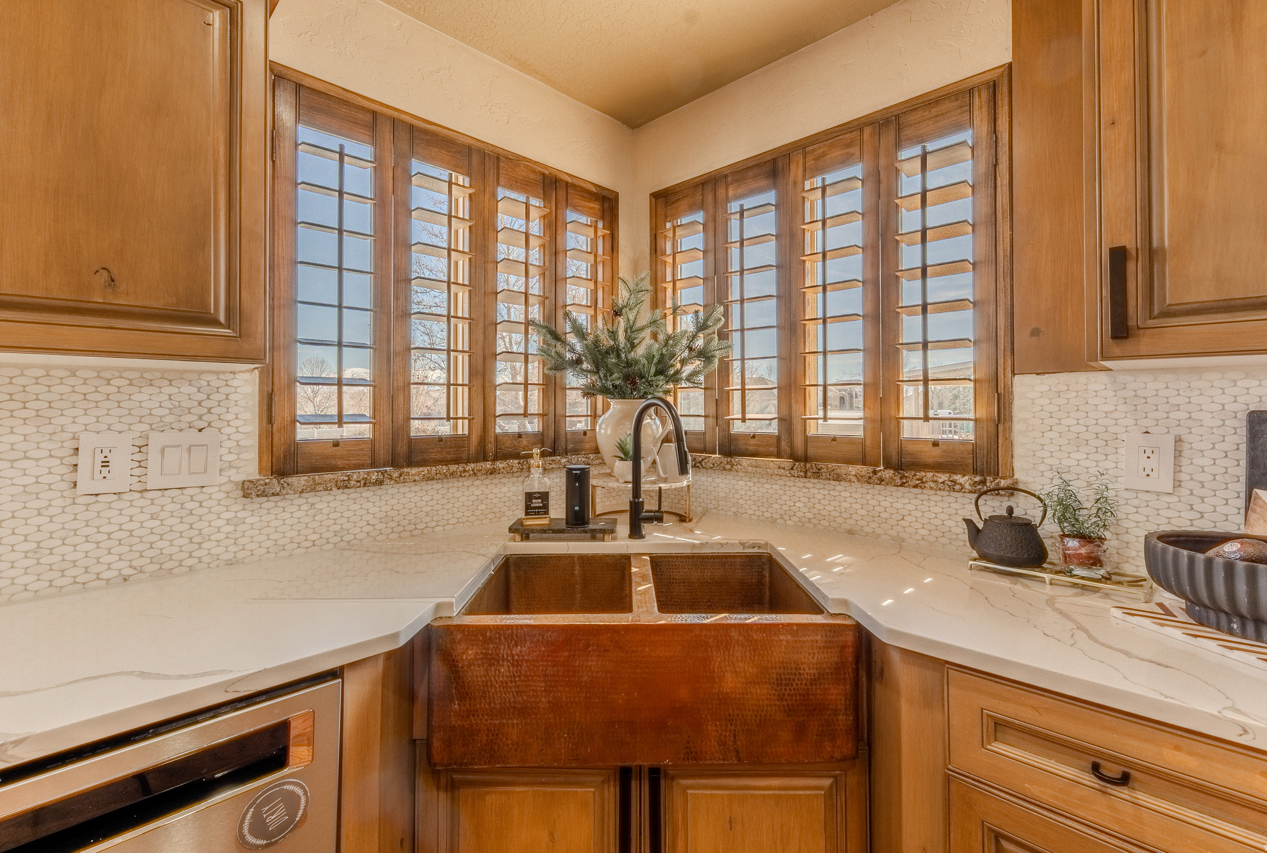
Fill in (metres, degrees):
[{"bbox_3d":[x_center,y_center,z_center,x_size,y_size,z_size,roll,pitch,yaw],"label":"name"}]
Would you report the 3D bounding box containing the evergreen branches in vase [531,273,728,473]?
[{"bbox_3d":[-0.012,-0.172,1.730,0.620,0.640,0.460,0,1,0],"label":"evergreen branches in vase"}]

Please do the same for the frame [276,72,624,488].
[{"bbox_3d":[-0.476,-0.396,1.708,0.075,1.010,1.191,2,3,44],"label":"frame"}]

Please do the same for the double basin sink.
[{"bbox_3d":[0.015,0.503,1.292,0.828,0.276,0.536,0,2,-1],"label":"double basin sink"}]

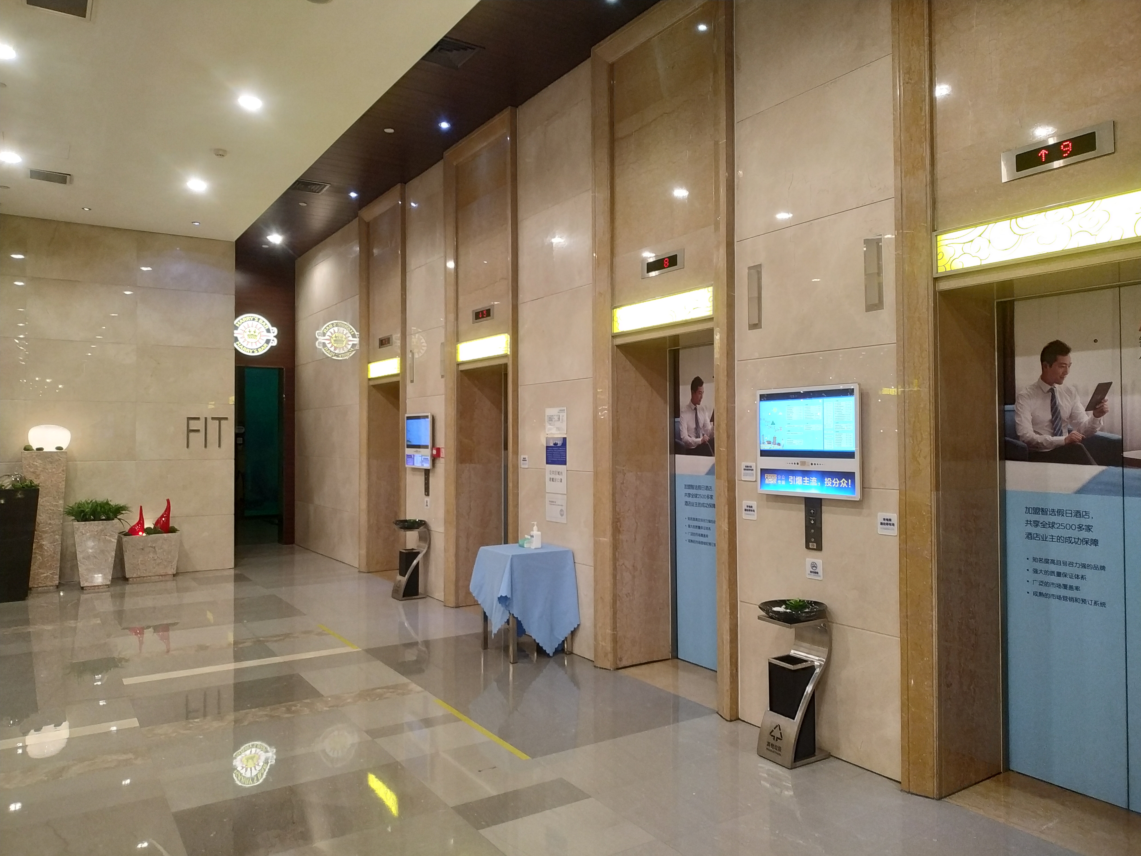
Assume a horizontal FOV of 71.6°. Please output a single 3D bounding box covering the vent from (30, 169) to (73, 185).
[{"bbox_3d":[-4.800,-2.341,7.316,0.329,0.047,0.328,0,-1,-34],"label":"vent"}]

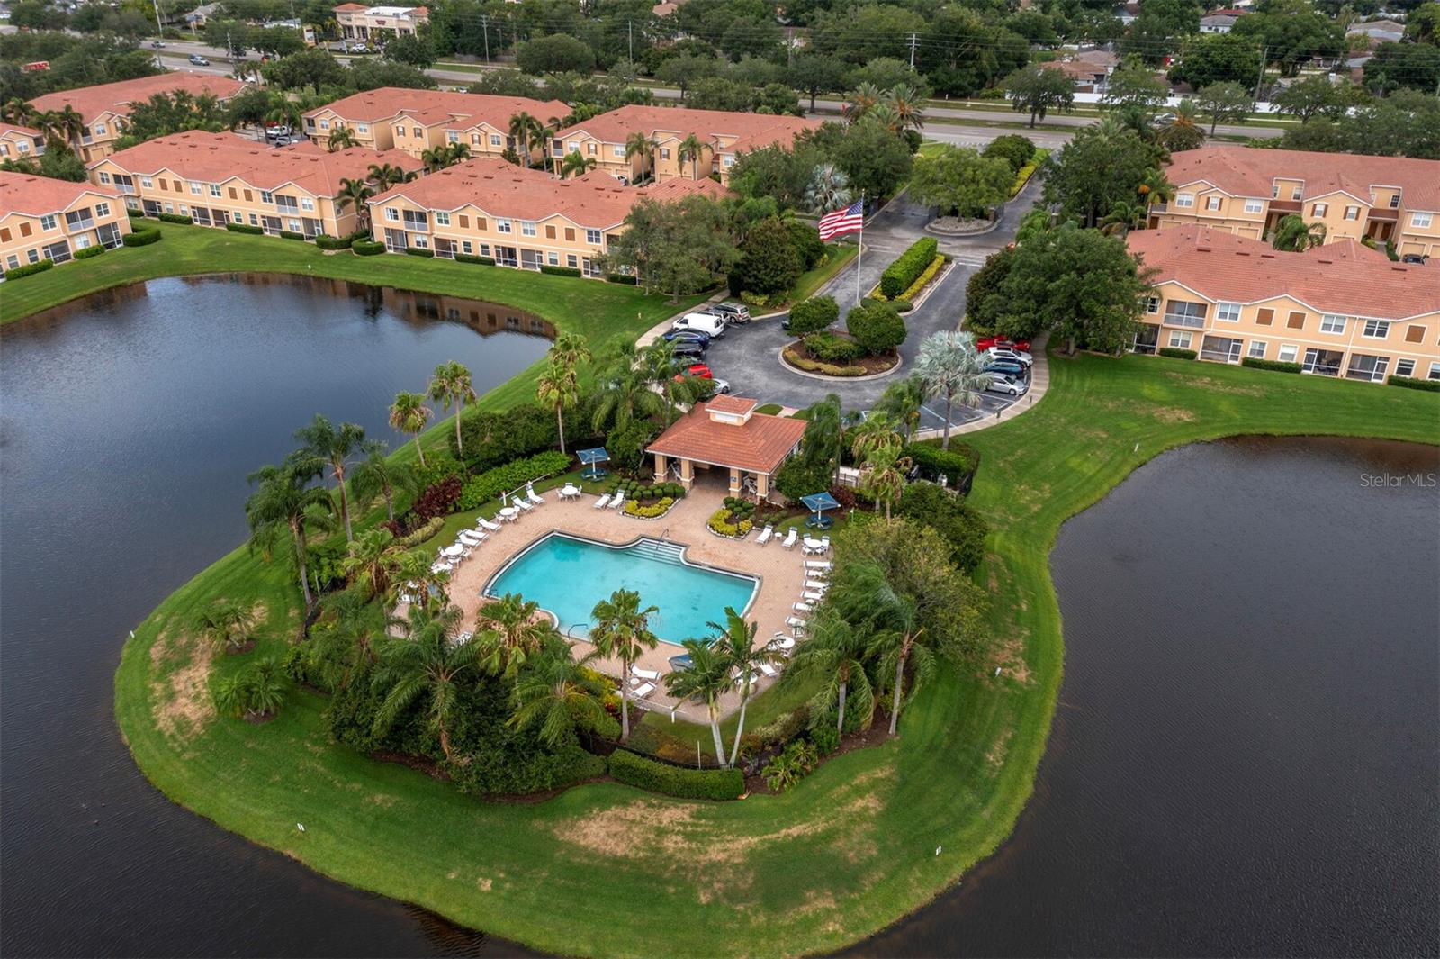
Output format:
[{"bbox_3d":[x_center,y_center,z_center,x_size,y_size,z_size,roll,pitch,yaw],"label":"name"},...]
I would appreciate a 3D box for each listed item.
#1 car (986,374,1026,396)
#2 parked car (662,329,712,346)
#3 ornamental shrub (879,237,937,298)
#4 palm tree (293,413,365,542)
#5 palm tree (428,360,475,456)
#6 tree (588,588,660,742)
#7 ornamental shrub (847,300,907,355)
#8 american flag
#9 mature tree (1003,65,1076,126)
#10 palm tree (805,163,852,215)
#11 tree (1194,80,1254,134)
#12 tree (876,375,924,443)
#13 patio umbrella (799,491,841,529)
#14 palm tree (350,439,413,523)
[{"bbox_3d":[27.045,-9.236,106.530,4.400,1.440,1.750,17,33,30],"label":"car"},{"bbox_3d":[-3.409,-14.544,113.180,4.500,1.450,1.800,7,29,14],"label":"parked car"},{"bbox_3d":[22.943,-25.610,134.204,1.850,2.000,17.600,11,30,21],"label":"ornamental shrub"},{"bbox_3d":[-25.443,1.047,75.335,5.000,10.800,5.000,0,28,0],"label":"palm tree"},{"bbox_3d":[-20.554,-4.544,87.494,3.700,9.200,3.700,0,28,0],"label":"palm tree"},{"bbox_3d":[-5.140,10.580,61.660,3.860,10.330,3.860,-1,29,0],"label":"tree"},{"bbox_3d":[15.540,-14.893,110.940,5.800,5.000,5.800,0,28,0],"label":"ornamental shrub"},{"bbox_3d":[13.279,-28.524,122.900,5.100,4.400,0.800,-1,28,0],"label":"american flag"},{"bbox_3d":[59.660,-71.370,209.280,12.590,11.010,12.590,-1,29,0],"label":"mature tree"},{"bbox_3d":[15.252,-40.237,157.718,6.500,8.130,6.500,-1,28,0],"label":"palm tree"},{"bbox_3d":[90.620,-66.520,201.660,9.690,9.200,9.690,-1,29,0],"label":"tree"},{"bbox_3d":[15.060,-5.479,94.186,4.090,6.660,4.090,-1,28,0],"label":"tree"},{"bbox_3d":[7.345,2.437,81.163,2.120,2.440,2.120,-12,30,-20],"label":"patio umbrella"},{"bbox_3d":[-24.289,0.694,80.992,4.500,6.100,4.500,0,28,0],"label":"palm tree"}]

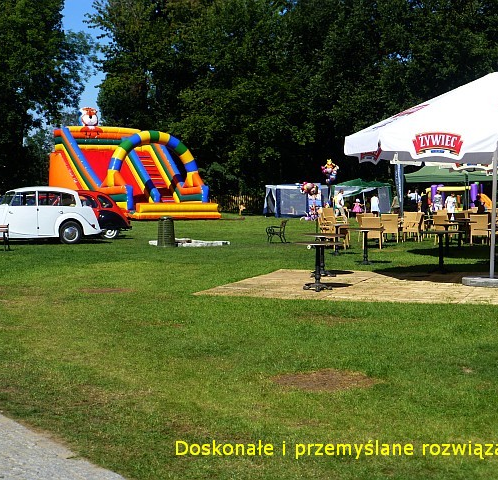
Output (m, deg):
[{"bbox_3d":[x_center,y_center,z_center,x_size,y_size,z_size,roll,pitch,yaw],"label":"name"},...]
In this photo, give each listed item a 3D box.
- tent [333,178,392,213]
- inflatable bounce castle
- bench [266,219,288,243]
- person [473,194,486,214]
[{"bbox_3d":[7.753,-2.908,73.443,3.600,2.550,3.100,0,3,-6],"label":"tent"},{"bbox_3d":[-7.351,-4.945,69.149,6.500,7.000,9.400,-2,3,-39],"label":"inflatable bounce castle"},{"bbox_3d":[0.943,-0.310,35.121,0.650,0.750,1.850,0,3,-2],"label":"bench"},{"bbox_3d":[10.101,-1.226,46.992,0.300,1.530,0.450,-1,3,-30],"label":"person"}]

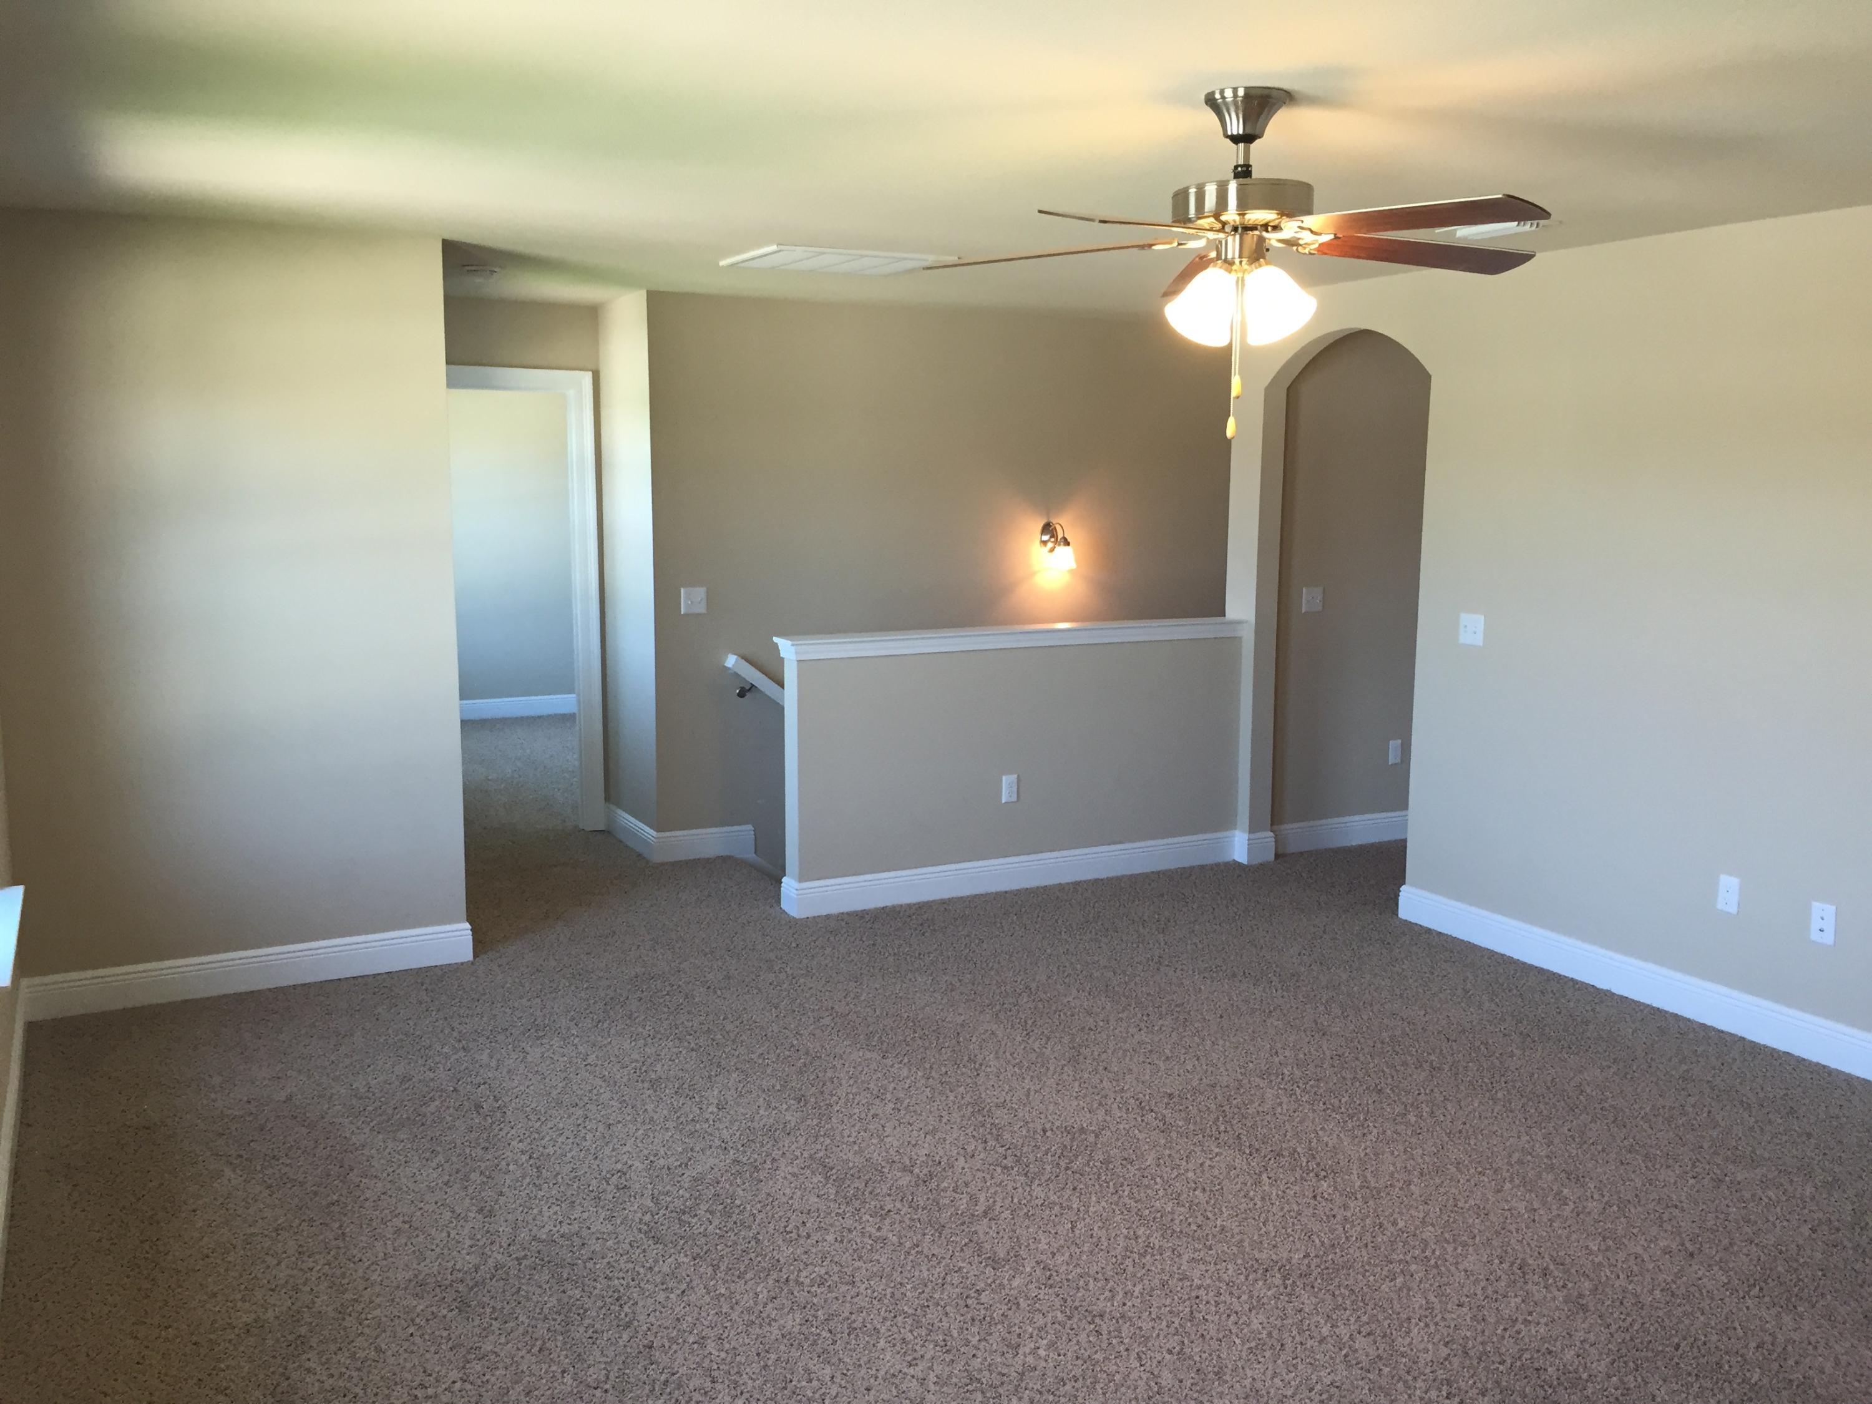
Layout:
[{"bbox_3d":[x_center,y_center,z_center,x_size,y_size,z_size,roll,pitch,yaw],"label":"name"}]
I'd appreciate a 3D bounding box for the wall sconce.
[{"bbox_3d":[0.580,-0.759,7.551,0.112,0.215,0.190,-4,9,-28],"label":"wall sconce"}]

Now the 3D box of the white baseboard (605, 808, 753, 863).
[{"bbox_3d":[-1.199,0.584,7.297,0.478,0.142,0.735,-4,9,-28],"label":"white baseboard"}]

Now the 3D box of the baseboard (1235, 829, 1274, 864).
[{"bbox_3d":[1.419,0.642,6.995,0.166,0.137,0.095,-4,9,-28],"label":"baseboard"}]

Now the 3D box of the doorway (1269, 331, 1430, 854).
[{"bbox_3d":[1.674,-0.342,6.374,0.152,2.265,0.950,-4,9,-28],"label":"doorway"}]

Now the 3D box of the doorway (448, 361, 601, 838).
[{"bbox_3d":[-2.040,-0.433,7.205,0.960,2.160,0.152,-4,9,-28],"label":"doorway"}]

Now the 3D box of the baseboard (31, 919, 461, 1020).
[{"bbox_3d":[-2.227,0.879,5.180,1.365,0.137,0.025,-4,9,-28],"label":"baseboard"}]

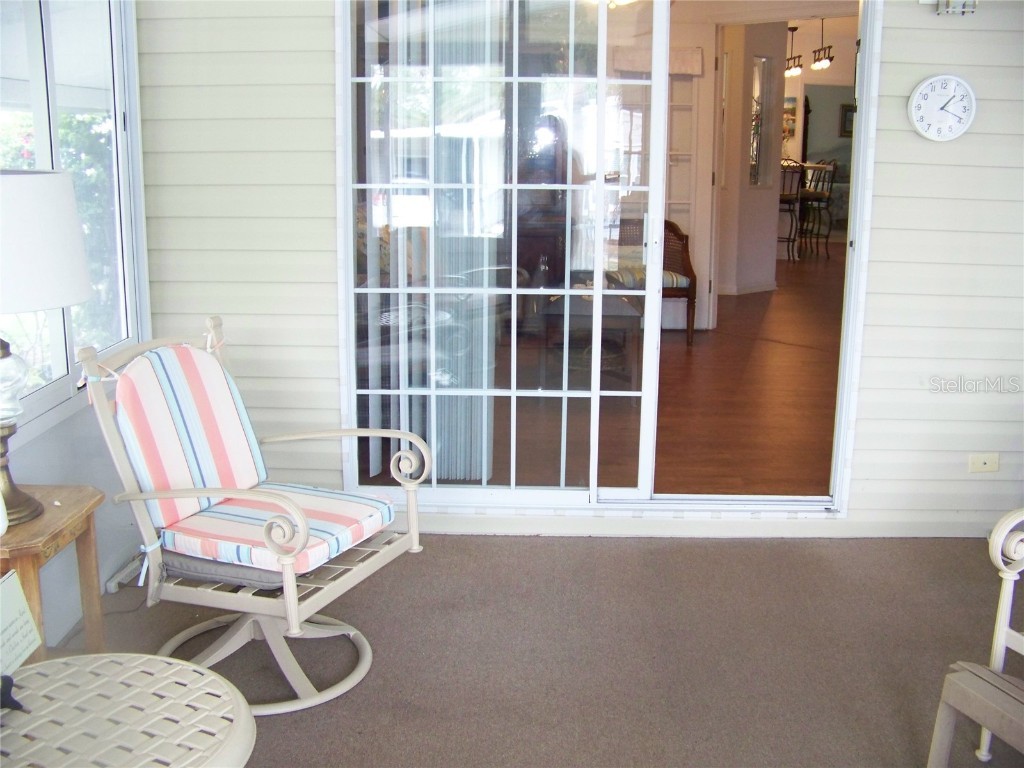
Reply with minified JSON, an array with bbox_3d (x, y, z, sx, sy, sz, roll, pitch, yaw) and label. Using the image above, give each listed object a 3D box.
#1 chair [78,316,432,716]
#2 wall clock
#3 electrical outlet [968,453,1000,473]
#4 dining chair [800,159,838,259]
[{"bbox_3d":[-0.661,0.328,2.798,0.720,0.930,0.660,6,14,23],"label":"chair"},{"bbox_3d":[1.437,-0.923,3.558,0.230,0.230,0.040,1,13,1],"label":"wall clock"},{"bbox_3d":[1.691,0.283,3.814,0.115,0.071,0.008,1,13,1],"label":"electrical outlet"},{"bbox_3d":[3.630,-2.102,12.796,0.470,1.160,0.450,1,13,1],"label":"dining chair"}]

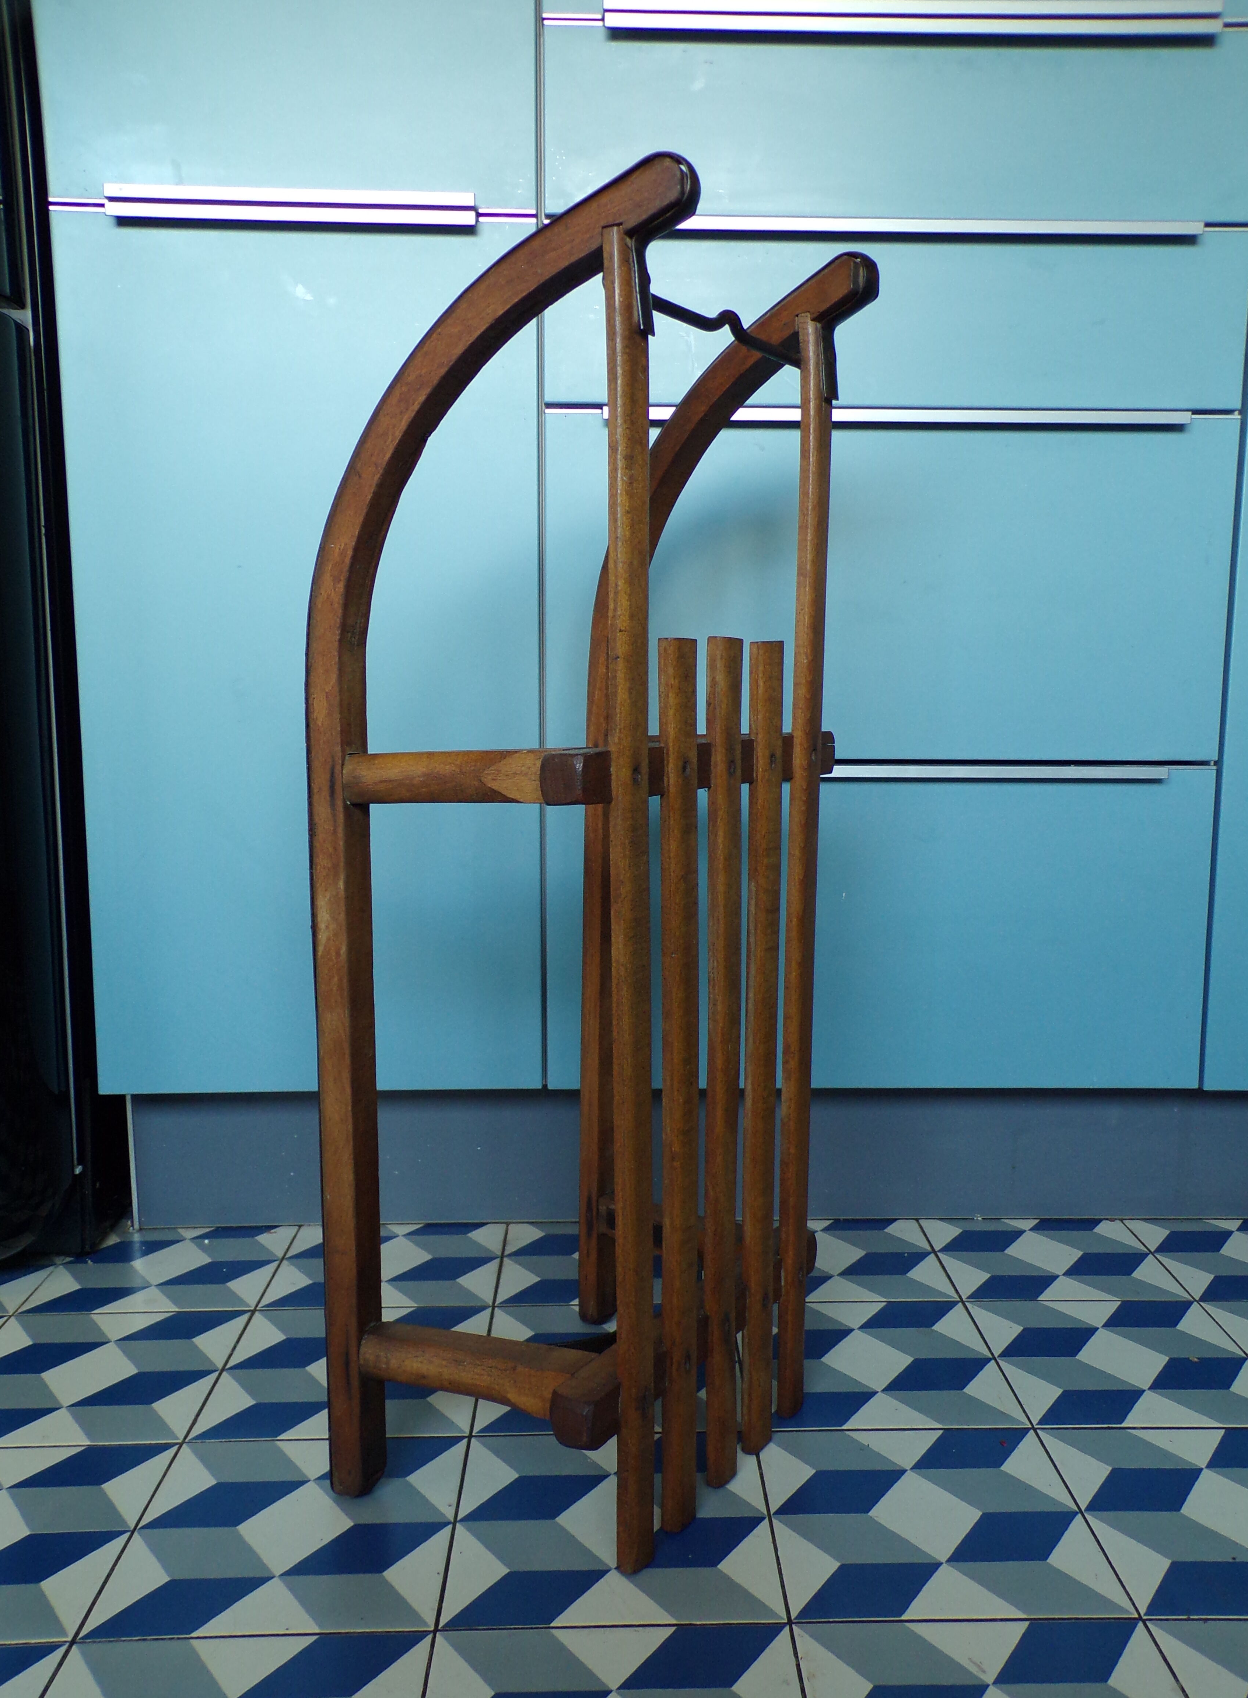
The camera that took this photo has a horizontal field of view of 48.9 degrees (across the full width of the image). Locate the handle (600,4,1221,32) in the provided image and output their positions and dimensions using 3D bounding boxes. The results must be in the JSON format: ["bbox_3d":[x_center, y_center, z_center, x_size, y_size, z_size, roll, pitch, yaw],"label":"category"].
[{"bbox_3d":[0.237,-0.678,1.126,0.506,0.023,0.018,0,7,-1],"label":"handle"}]

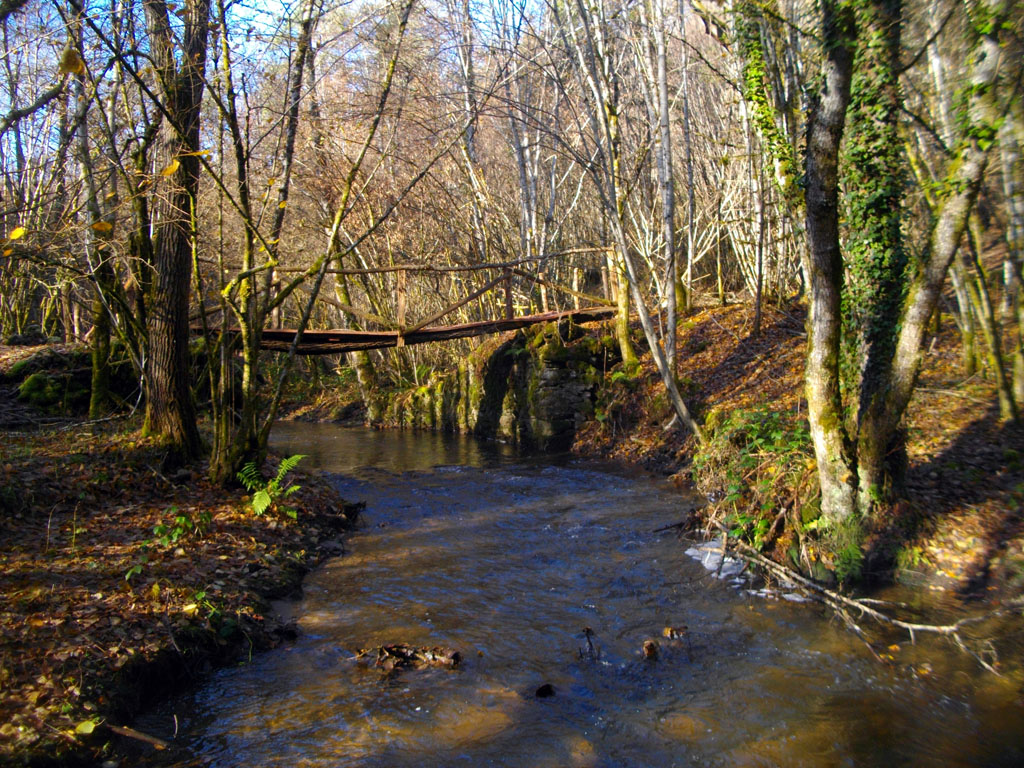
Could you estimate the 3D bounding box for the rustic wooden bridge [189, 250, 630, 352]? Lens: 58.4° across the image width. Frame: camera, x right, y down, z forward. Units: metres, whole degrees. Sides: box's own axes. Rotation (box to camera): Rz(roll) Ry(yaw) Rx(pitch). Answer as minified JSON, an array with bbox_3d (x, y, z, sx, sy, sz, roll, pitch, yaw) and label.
[{"bbox_3d":[-1.520,-1.220,13.300,6.400,1.500,1.100,-1,5,-14],"label":"rustic wooden bridge"}]

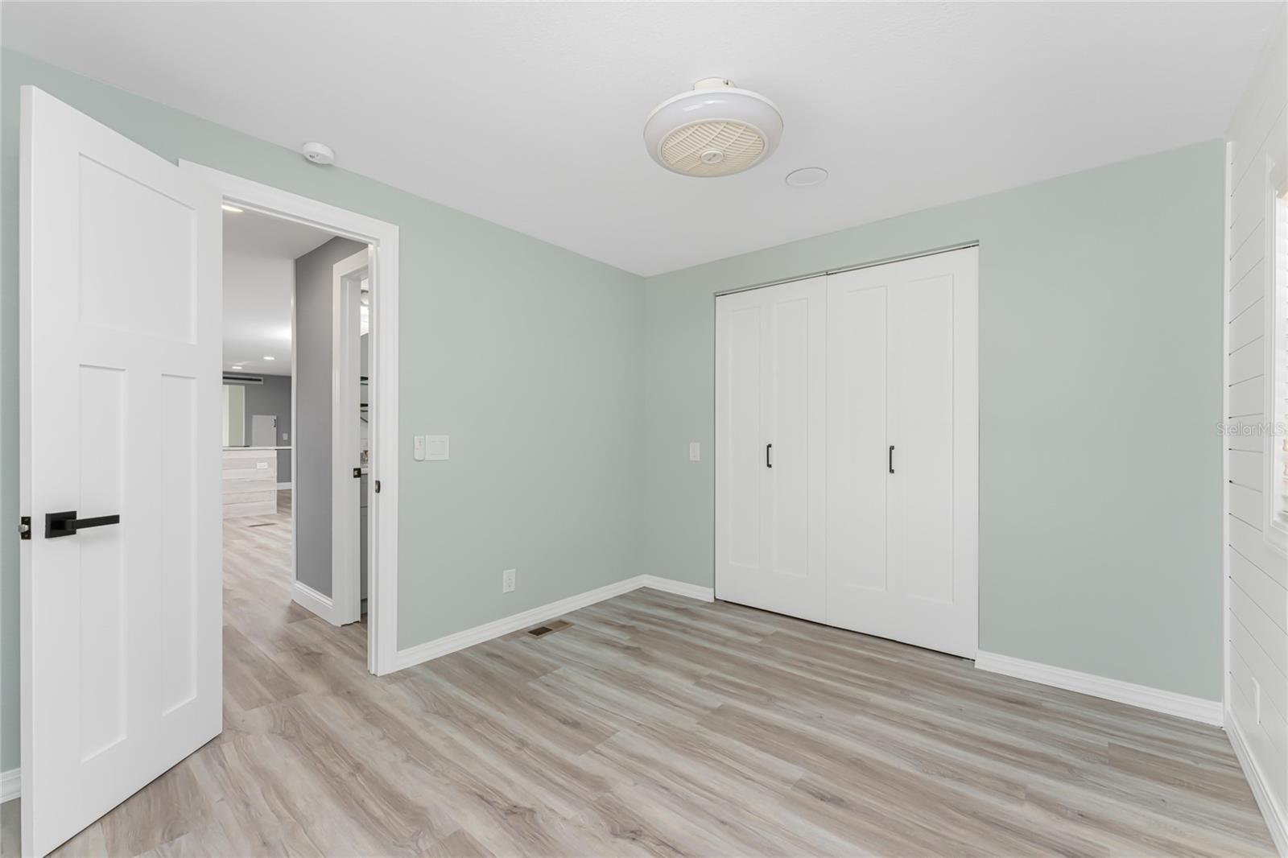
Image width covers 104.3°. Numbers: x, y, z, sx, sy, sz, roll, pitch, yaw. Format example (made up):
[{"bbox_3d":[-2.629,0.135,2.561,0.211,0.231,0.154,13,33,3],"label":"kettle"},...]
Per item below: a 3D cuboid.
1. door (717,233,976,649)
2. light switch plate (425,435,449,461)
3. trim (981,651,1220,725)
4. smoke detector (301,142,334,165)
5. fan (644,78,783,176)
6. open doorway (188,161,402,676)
[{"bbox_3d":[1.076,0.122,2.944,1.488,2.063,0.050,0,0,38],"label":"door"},{"bbox_3d":[-1.053,0.097,2.558,0.011,0.120,0.120,0,0,41],"label":"light switch plate"},{"bbox_3d":[1.964,1.136,2.227,0.820,0.092,0.015,0,0,38],"label":"trim"},{"bbox_3d":[-1.351,-1.141,2.081,0.115,0.037,0.115,0,0,41],"label":"smoke detector"},{"bbox_3d":[0.237,-1.051,1.719,0.472,0.212,0.472,0,0,0],"label":"fan"},{"bbox_3d":[-1.480,0.094,2.152,0.140,2.157,0.781,0,0,41],"label":"open doorway"}]

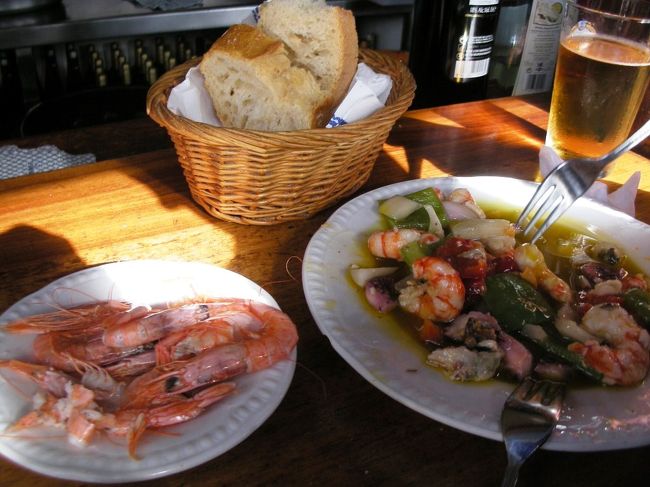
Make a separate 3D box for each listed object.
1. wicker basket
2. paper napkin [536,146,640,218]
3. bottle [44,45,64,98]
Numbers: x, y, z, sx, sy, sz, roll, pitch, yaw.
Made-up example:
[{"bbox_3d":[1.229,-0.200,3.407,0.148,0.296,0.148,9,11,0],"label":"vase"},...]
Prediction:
[{"bbox_3d":[-0.030,-0.090,0.525,0.207,0.082,0.200,3,33,0],"label":"wicker basket"},{"bbox_3d":[0.216,-0.048,0.519,0.087,0.038,0.062,20,37,25],"label":"paper napkin"},{"bbox_3d":[-0.815,-0.473,2.009,0.061,0.230,0.061,-12,36,-21],"label":"bottle"}]

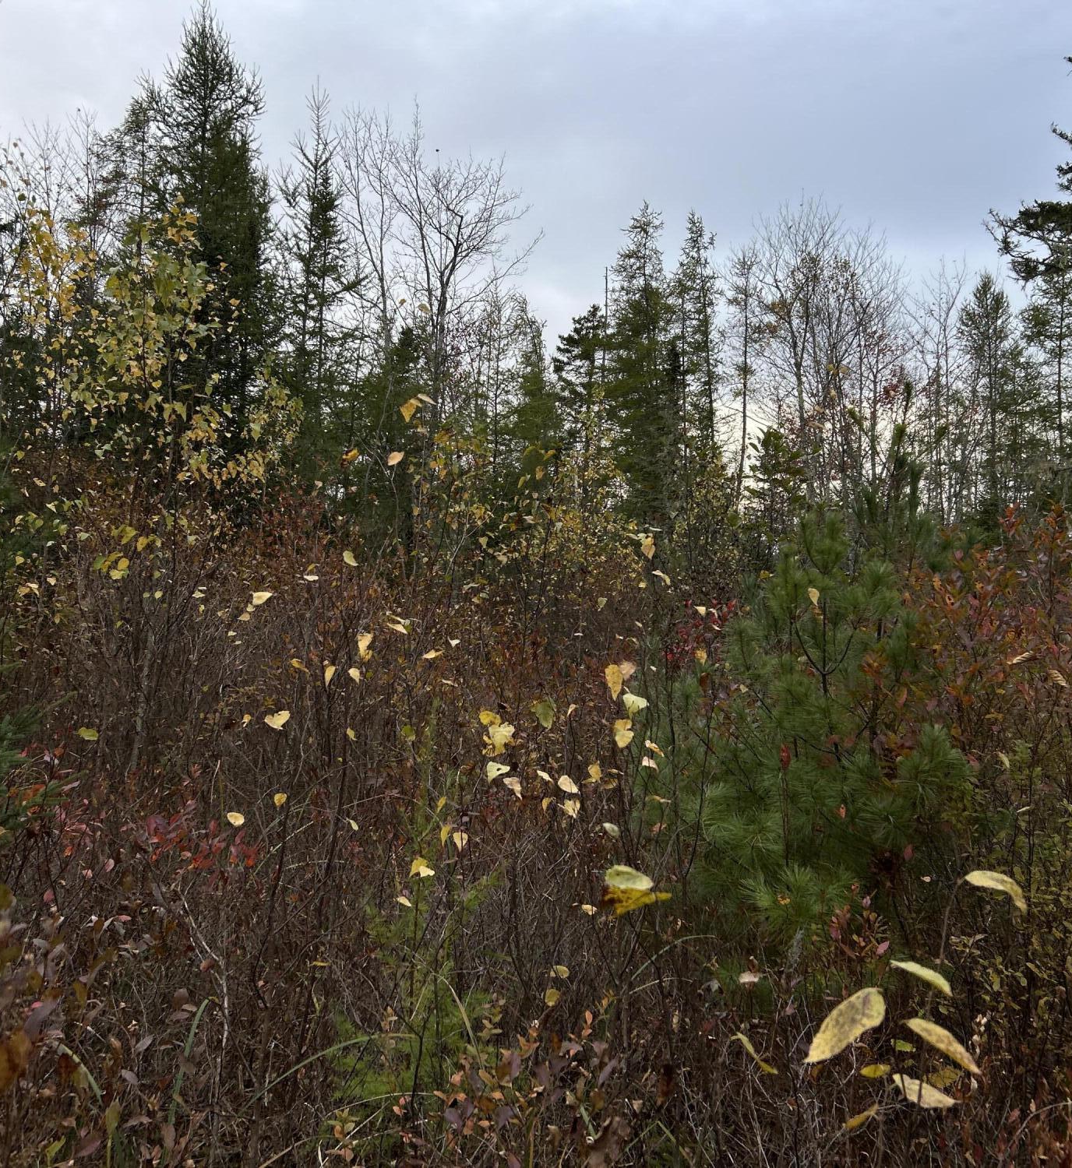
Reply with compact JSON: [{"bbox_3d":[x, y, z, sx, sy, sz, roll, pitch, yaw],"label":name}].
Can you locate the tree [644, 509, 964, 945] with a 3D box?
[{"bbox_3d":[0.780,0.525,3.400,0.950,1.480,0.950,0,0,0],"label":"tree"}]

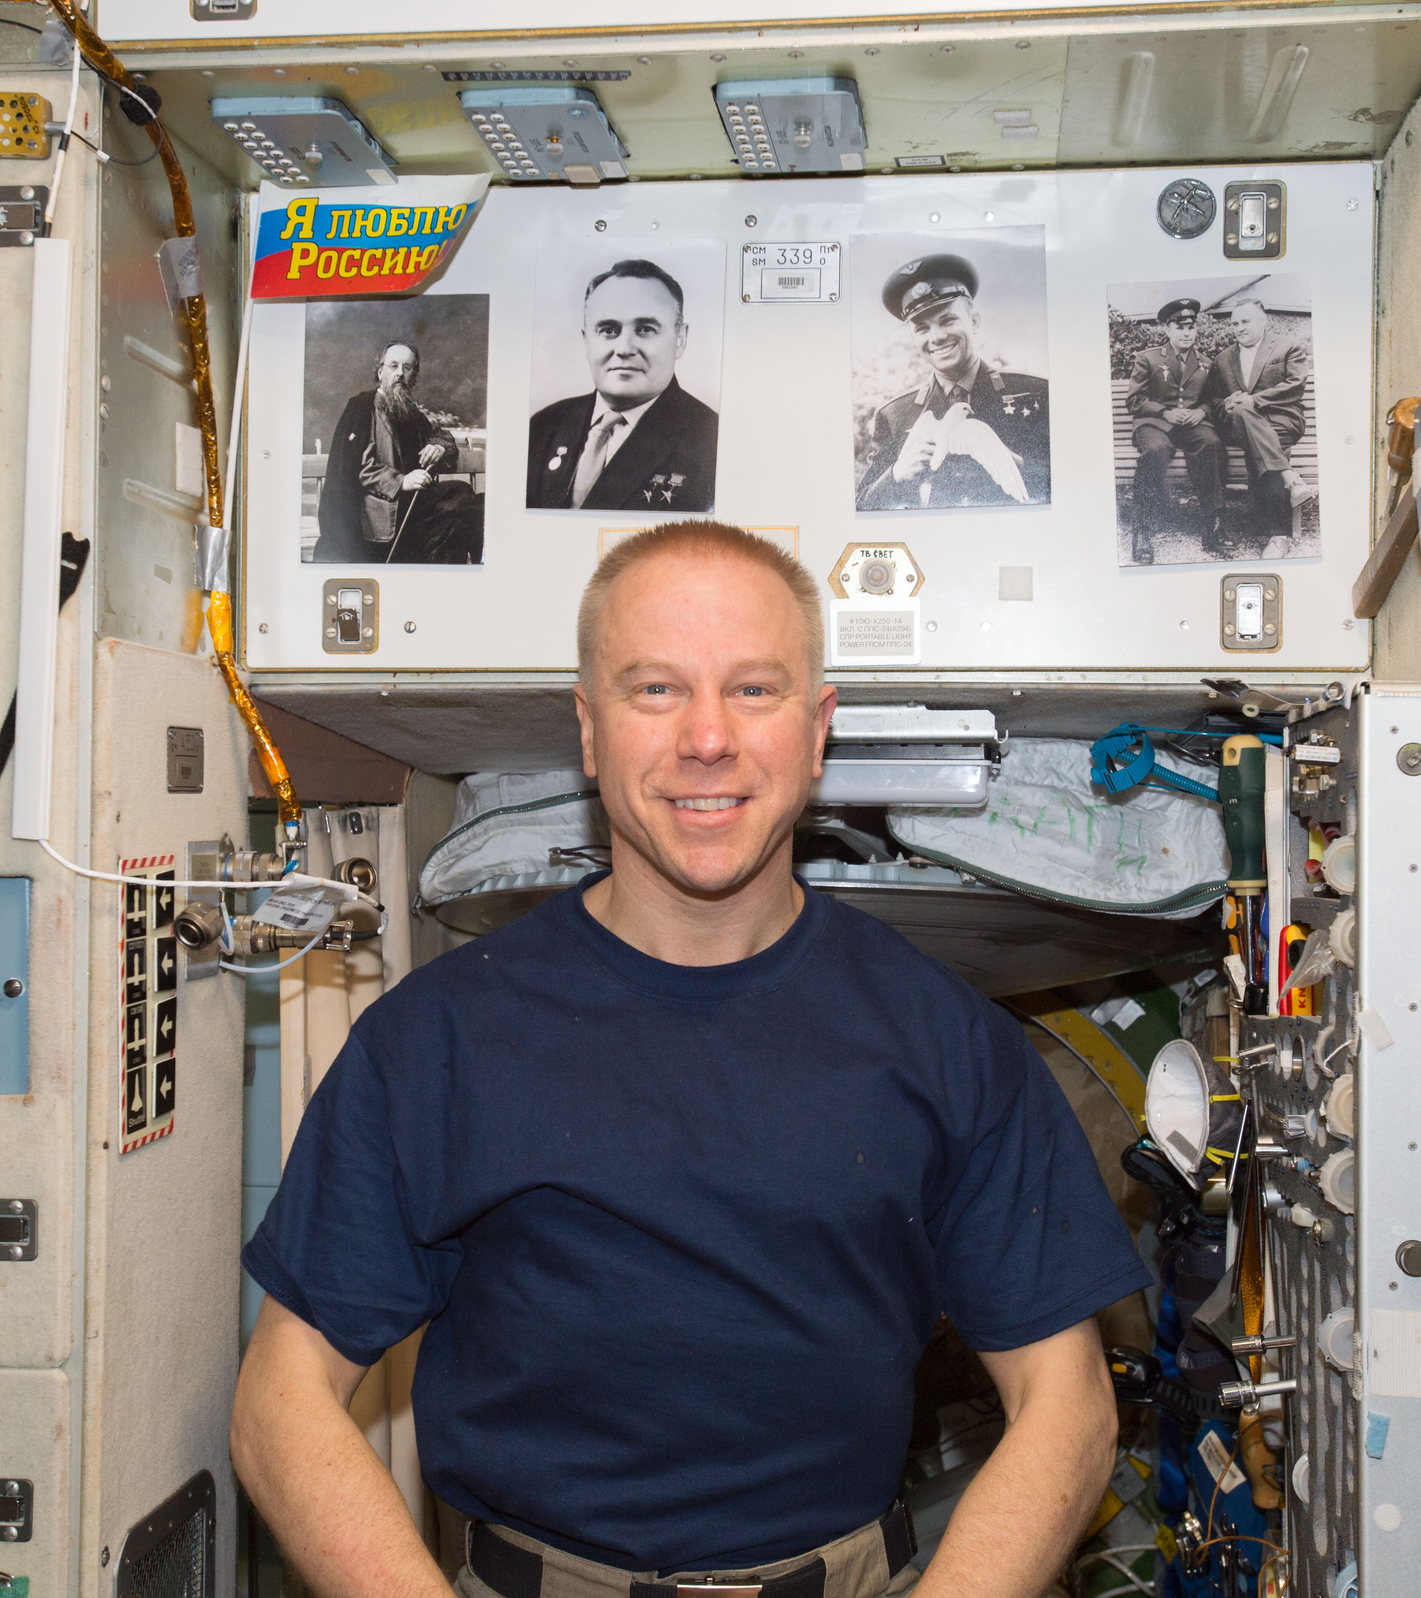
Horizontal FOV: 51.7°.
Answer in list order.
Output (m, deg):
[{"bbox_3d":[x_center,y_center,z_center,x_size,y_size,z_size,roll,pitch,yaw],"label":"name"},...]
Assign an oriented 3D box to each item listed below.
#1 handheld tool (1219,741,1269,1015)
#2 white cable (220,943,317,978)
[{"bbox_3d":[0.417,0.060,1.140,0.036,0.221,0.036,-2,0,4],"label":"handheld tool"},{"bbox_3d":[-0.371,0.133,1.230,0.085,0.029,0.025,0,-1,4],"label":"white cable"}]

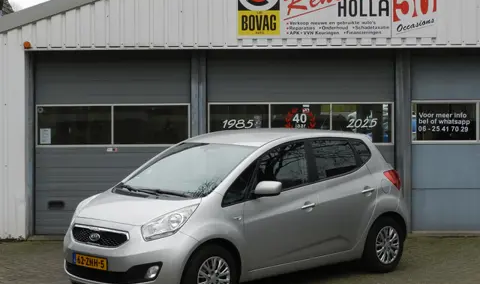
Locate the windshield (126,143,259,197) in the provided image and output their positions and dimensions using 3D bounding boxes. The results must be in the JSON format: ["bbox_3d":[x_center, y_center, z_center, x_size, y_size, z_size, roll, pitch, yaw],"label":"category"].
[{"bbox_3d":[-0.522,0.268,10.383,1.250,0.140,0.920,4,37,45],"label":"windshield"}]

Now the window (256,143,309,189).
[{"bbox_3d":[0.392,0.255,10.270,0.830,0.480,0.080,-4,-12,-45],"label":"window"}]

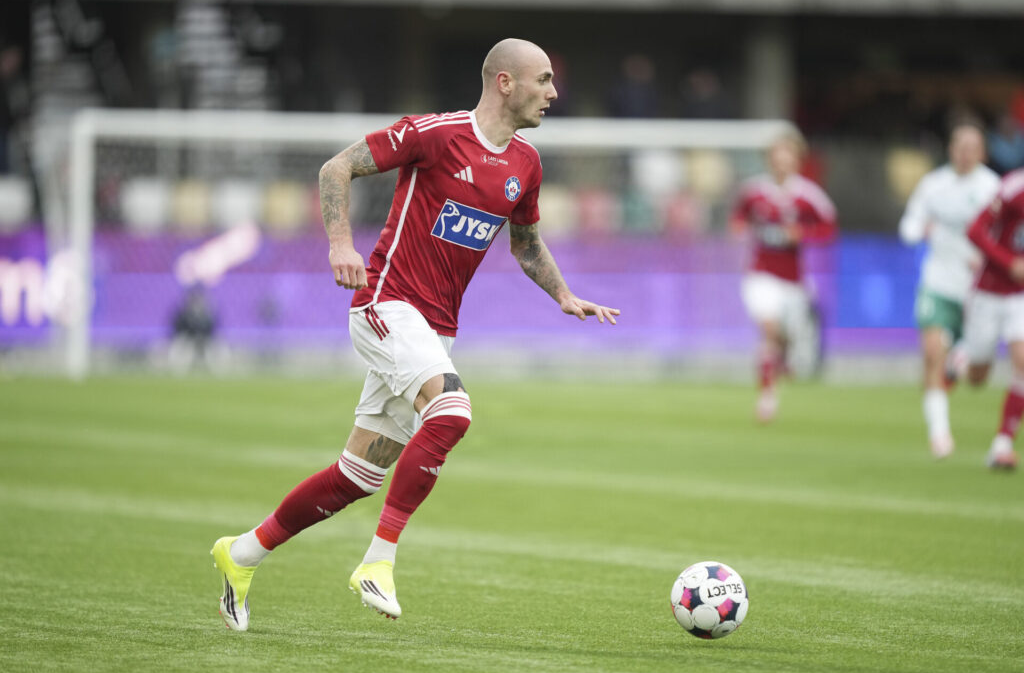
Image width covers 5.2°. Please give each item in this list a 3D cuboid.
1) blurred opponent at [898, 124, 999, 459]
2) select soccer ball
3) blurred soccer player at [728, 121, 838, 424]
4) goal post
[{"bbox_3d":[2.406,-0.258,62.500,0.580,1.810,0.750,1,0,8],"label":"blurred opponent"},{"bbox_3d":[0.561,0.748,32.200,0.220,0.220,0.220,1,0,0],"label":"select soccer ball"},{"bbox_3d":[1.670,-0.378,70.000,0.620,1.790,0.720,1,0,12],"label":"blurred soccer player"},{"bbox_3d":[-0.913,-0.845,115.245,7.560,2.560,1.800,1,0,-14],"label":"goal post"}]

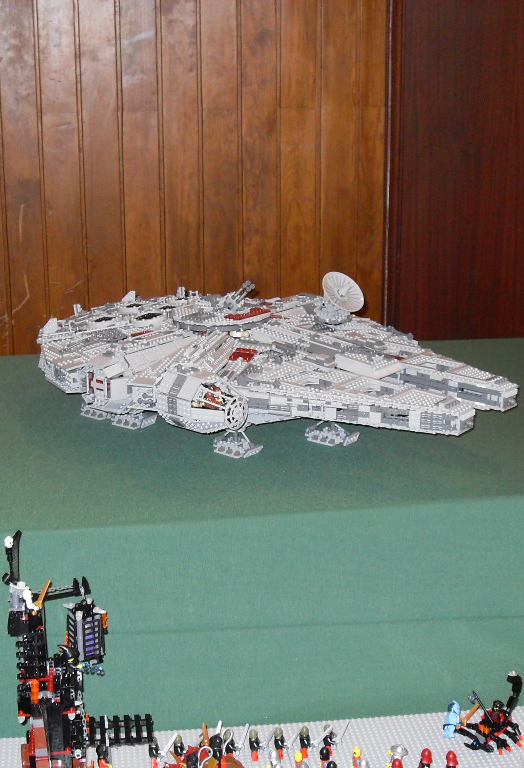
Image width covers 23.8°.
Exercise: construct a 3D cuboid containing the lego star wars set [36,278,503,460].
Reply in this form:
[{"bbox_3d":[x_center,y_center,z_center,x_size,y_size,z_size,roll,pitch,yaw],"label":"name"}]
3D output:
[{"bbox_3d":[-0.003,-0.055,2.004,0.835,0.217,0.565,11,19,38],"label":"lego star wars set"}]

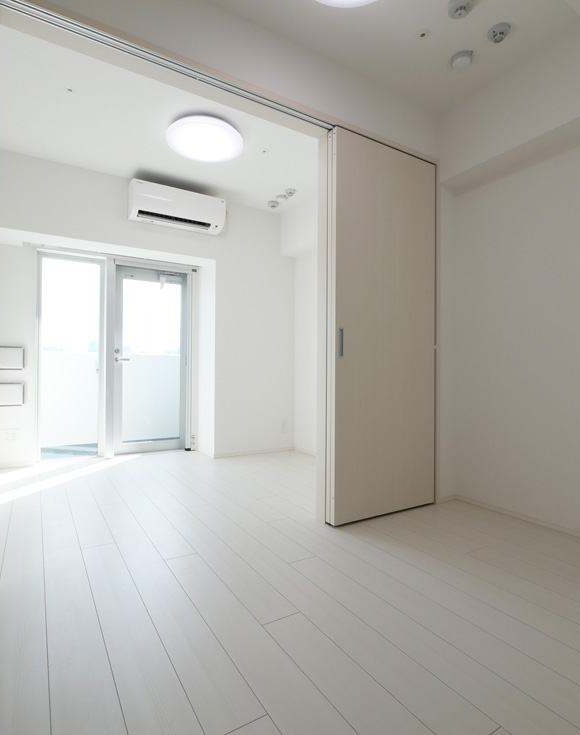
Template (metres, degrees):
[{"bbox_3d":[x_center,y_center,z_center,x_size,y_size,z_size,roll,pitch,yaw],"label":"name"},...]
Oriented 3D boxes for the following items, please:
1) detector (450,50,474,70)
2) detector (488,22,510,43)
[{"bbox_3d":[0.884,-1.575,2.040,0.102,0.036,0.102,0,0,0],"label":"detector"},{"bbox_3d":[1.009,-1.602,1.912,0.099,0.043,0.099,0,0,0],"label":"detector"}]

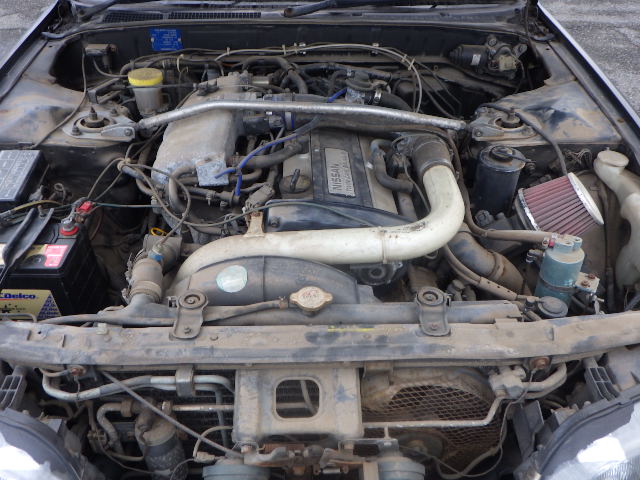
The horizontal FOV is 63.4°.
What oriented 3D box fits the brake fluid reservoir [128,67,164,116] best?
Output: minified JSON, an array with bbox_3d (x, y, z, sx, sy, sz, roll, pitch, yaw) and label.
[{"bbox_3d":[-0.431,-0.367,1.285,0.085,0.105,0.085,-1,37,-1],"label":"brake fluid reservoir"}]

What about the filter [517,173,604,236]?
[{"bbox_3d":[0.519,-0.066,1.120,0.130,0.150,0.150,-29,33,32],"label":"filter"}]

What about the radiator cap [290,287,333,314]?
[{"bbox_3d":[-0.015,0.105,0.895,0.073,0.028,0.050,-1,37,-1],"label":"radiator cap"}]

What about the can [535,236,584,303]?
[{"bbox_3d":[0.466,0.061,1.010,0.075,0.135,0.075,2,37,-2],"label":"can"}]

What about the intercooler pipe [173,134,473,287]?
[{"bbox_3d":[-0.002,-0.061,1.037,0.555,0.225,0.260,-1,37,-1],"label":"intercooler pipe"}]

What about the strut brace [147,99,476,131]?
[{"bbox_3d":[-0.041,-0.295,1.225,0.775,0.060,0.045,-1,37,-1],"label":"strut brace"}]

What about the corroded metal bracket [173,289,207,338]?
[{"bbox_3d":[-0.219,0.125,0.870,0.053,0.028,0.093,-1,37,-1],"label":"corroded metal bracket"}]

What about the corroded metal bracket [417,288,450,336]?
[{"bbox_3d":[0.191,0.120,0.870,0.053,0.028,0.093,-1,37,-1],"label":"corroded metal bracket"}]

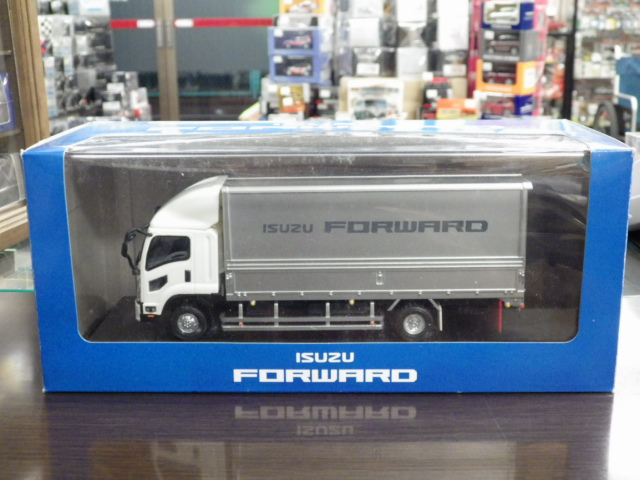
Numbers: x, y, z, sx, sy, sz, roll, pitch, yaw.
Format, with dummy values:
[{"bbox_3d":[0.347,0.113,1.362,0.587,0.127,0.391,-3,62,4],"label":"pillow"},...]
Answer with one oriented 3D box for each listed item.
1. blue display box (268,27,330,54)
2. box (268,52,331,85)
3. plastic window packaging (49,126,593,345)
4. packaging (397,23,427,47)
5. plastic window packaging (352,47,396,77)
[{"bbox_3d":[-0.061,-0.591,2.727,0.162,0.080,0.080,5,15,22],"label":"blue display box"},{"bbox_3d":[-0.061,-0.509,2.726,0.162,0.084,0.080,5,15,22],"label":"box"},{"bbox_3d":[0.004,-0.003,0.485,0.257,0.104,0.110,0,14,1],"label":"plastic window packaging"},{"bbox_3d":[0.296,-0.622,2.782,0.087,0.076,0.125,5,15,19],"label":"packaging"},{"bbox_3d":[0.167,-0.539,2.785,0.082,0.084,0.135,5,15,20],"label":"plastic window packaging"}]

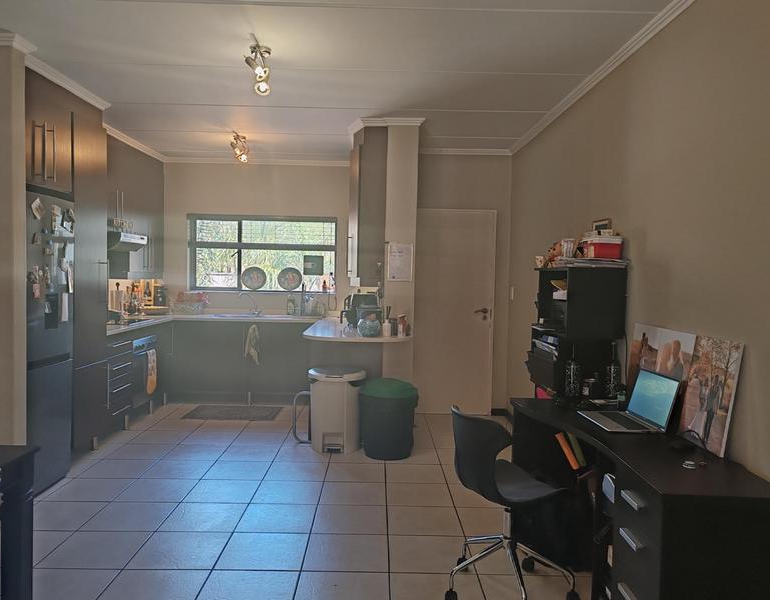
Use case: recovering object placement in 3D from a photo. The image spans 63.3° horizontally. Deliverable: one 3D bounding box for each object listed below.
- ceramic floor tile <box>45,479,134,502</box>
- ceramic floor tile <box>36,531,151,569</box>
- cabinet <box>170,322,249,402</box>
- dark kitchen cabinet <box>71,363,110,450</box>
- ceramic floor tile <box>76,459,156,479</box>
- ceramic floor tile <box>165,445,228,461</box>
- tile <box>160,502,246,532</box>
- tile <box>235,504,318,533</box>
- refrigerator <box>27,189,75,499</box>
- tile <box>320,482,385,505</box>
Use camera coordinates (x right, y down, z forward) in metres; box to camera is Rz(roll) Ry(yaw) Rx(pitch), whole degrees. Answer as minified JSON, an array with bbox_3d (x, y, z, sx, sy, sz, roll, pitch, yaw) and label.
[{"bbox_3d":[-1.900,1.235,4.057,0.417,0.010,0.417,1,3,0],"label":"ceramic floor tile"},{"bbox_3d":[-1.437,1.254,3.136,0.410,0.010,0.410,1,3,-1],"label":"ceramic floor tile"},{"bbox_3d":[-1.752,0.622,6.512,0.810,0.840,0.580,1,3,-1],"label":"cabinet"},{"bbox_3d":[-2.489,0.771,4.658,0.589,0.559,0.574,1,3,0],"label":"dark kitchen cabinet"},{"bbox_3d":[-1.903,1.215,4.482,0.417,0.010,0.417,1,3,0],"label":"ceramic floor tile"},{"bbox_3d":[-1.480,1.201,4.909,0.417,0.010,0.417,1,3,0],"label":"ceramic floor tile"},{"bbox_3d":[-1.031,1.256,3.592,0.412,0.010,0.412,1,3,-1],"label":"tile"},{"bbox_3d":[-0.613,1.264,3.596,0.412,0.010,0.412,1,3,-1],"label":"tile"},{"bbox_3d":[-2.445,0.269,3.945,0.650,1.845,0.610,1,3,-1],"label":"refrigerator"},{"bbox_3d":[-0.196,1.232,3.956,0.408,0.010,0.408,1,3,0],"label":"tile"}]

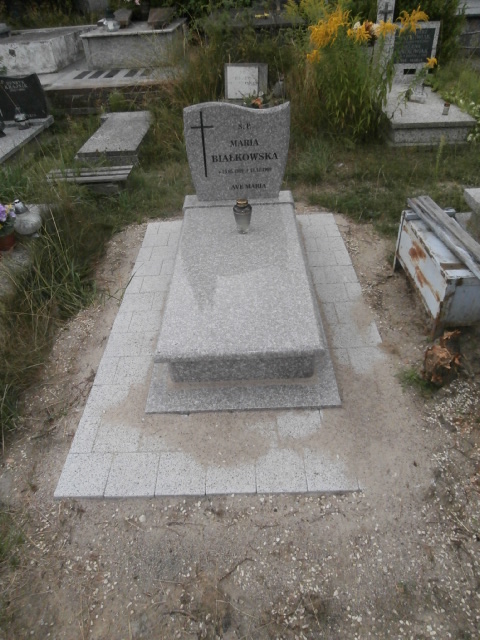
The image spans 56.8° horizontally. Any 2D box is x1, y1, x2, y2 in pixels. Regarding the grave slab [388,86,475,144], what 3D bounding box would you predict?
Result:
[{"bbox_3d":[1.972,-2.463,5.233,0.880,0.240,1.750,-2,39,1],"label":"grave slab"}]

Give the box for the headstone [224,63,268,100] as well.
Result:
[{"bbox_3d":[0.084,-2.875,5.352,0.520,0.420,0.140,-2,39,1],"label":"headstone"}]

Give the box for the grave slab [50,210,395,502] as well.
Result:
[{"bbox_3d":[0.004,-0.053,2.649,1.485,0.060,2.340,-2,39,1],"label":"grave slab"}]

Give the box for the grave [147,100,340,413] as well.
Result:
[{"bbox_3d":[-0.006,-0.503,2.441,0.900,0.920,1.790,-2,39,1],"label":"grave"}]

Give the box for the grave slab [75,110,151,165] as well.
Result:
[{"bbox_3d":[-1.303,-2.019,4.936,0.620,0.210,1.470,-2,39,1],"label":"grave slab"}]

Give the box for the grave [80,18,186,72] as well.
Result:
[{"bbox_3d":[-1.683,-4.640,7.441,1.380,0.470,1.700,-2,39,1],"label":"grave"}]

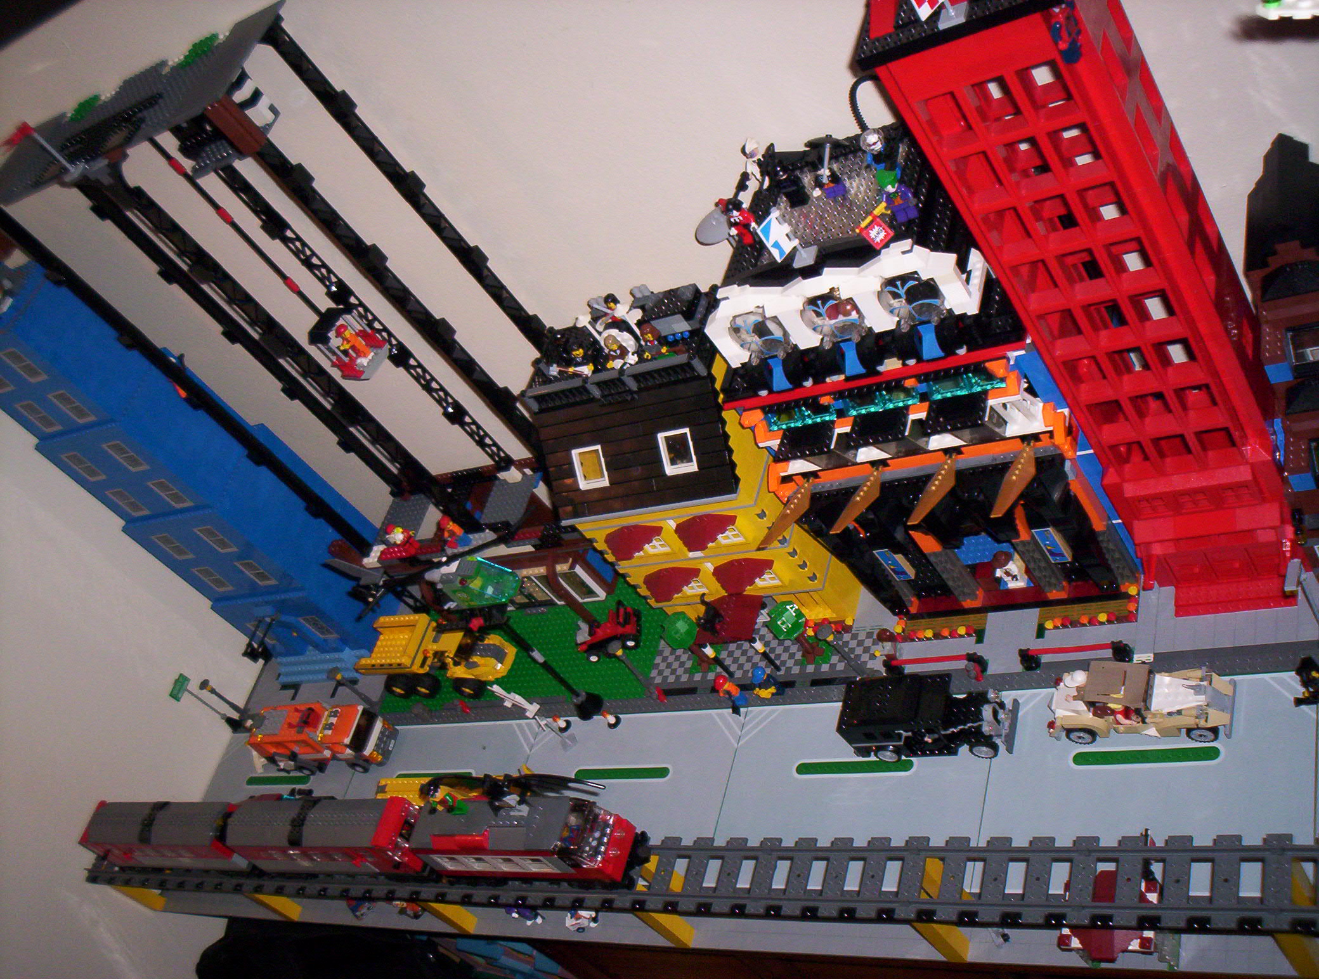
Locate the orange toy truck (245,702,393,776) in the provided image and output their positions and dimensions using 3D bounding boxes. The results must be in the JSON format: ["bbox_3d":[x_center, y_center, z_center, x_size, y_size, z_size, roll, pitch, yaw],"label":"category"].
[{"bbox_3d":[-0.384,0.285,1.607,0.171,0.077,0.053,-10,45,33],"label":"orange toy truck"}]

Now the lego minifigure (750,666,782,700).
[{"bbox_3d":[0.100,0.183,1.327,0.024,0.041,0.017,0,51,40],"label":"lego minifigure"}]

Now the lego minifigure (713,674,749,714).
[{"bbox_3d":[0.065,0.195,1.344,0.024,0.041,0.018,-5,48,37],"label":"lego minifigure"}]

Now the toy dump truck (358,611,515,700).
[{"bbox_3d":[-0.256,0.188,1.598,0.212,0.073,0.072,-7,47,36],"label":"toy dump truck"}]

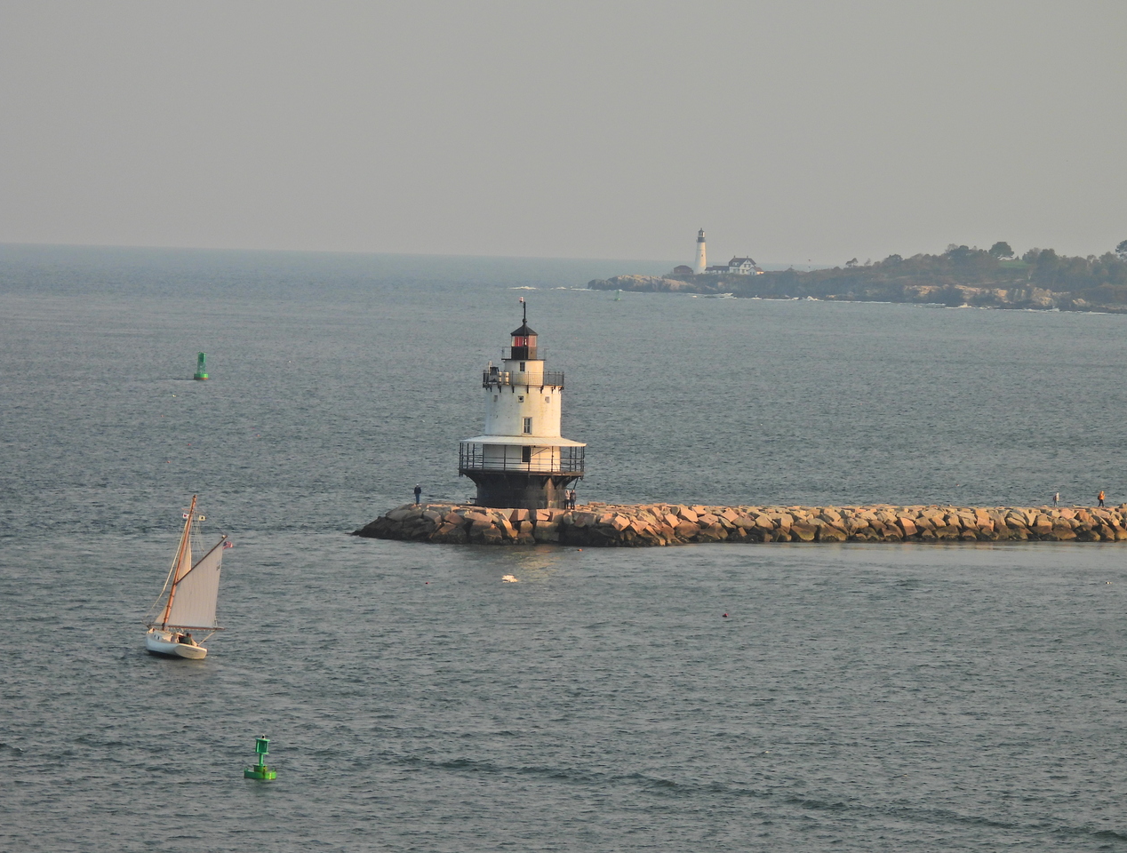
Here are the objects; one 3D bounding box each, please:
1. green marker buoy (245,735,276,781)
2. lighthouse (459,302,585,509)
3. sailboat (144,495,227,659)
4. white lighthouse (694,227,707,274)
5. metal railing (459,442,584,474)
[{"bbox_3d":[-14.657,15.991,382.000,1.550,2.150,1.550,4,1,0],"label":"green marker buoy"},{"bbox_3d":[-3.613,-1.838,694.000,11.100,18.100,11.100,2,1,0],"label":"lighthouse"},{"bbox_3d":[-23.013,9.450,490.755,3.700,10.200,7.600,12,-3,-24],"label":"sailboat"},{"bbox_3d":[72.093,-92.758,4168.000,6.800,24.400,6.800,2,1,0],"label":"white lighthouse"},{"bbox_3d":[-3.691,2.878,694.000,11.000,2.400,11.000,2,1,0],"label":"metal railing"}]

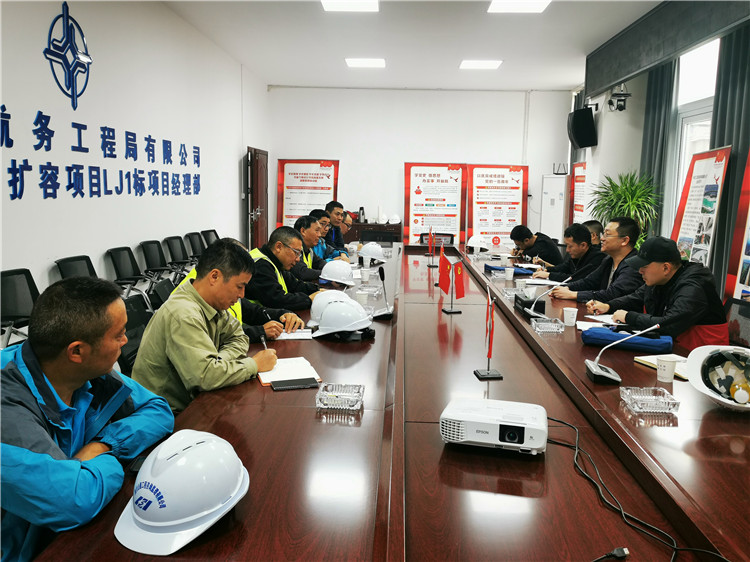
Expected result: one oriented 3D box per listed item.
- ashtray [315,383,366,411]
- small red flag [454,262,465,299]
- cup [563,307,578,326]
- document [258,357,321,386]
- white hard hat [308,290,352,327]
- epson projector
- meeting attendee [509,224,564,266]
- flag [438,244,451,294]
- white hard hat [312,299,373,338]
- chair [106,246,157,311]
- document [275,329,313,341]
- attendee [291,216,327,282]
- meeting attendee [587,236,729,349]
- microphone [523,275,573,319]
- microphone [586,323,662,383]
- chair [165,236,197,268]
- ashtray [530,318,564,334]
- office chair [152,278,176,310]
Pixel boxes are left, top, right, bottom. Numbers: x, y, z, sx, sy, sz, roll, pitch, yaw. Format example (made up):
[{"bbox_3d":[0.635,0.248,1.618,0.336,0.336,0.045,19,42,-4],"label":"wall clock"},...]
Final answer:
[{"bbox_3d":[-0.105,0.372,2.019,0.137,0.033,0.137,2,8,7],"label":"ashtray"},{"bbox_3d":[0.513,-0.003,3.802,0.030,0.210,0.140,-1,9,-15],"label":"small red flag"},{"bbox_3d":[1.023,0.193,3.294,0.075,0.090,0.075,1,8,2],"label":"cup"},{"bbox_3d":[-0.341,0.340,2.386,0.210,0.015,0.300,-1,8,-15],"label":"document"},{"bbox_3d":[-0.197,0.146,3.098,0.275,0.180,0.215,0,9,-6],"label":"white hard hat"},{"bbox_3d":[0.365,0.440,1.909,0.302,0.084,0.240,4,12,13],"label":"epson projector"},{"bbox_3d":[1.564,0.039,6.011,0.660,1.090,0.520,0,8,-4],"label":"meeting attendee"},{"bbox_3d":[0.449,-0.055,3.879,0.030,0.250,0.140,-2,9,-20],"label":"flag"},{"bbox_3d":[-0.146,0.177,2.898,0.275,0.180,0.215,0,9,-8],"label":"white hard hat"},{"bbox_3d":[-1.857,0.191,5.365,0.600,0.950,0.580,1,8,2],"label":"chair"},{"bbox_3d":[-0.382,0.244,2.934,0.210,0.012,0.200,0,8,-5],"label":"document"},{"bbox_3d":[-0.590,0.109,4.993,0.740,1.250,0.530,2,8,7],"label":"attendee"},{"bbox_3d":[1.501,0.398,3.220,0.750,1.220,0.550,3,8,15],"label":"meeting attendee"},{"bbox_3d":[0.919,0.087,3.232,0.300,0.280,0.130,4,9,19],"label":"microphone"},{"bbox_3d":[0.920,0.268,2.337,0.240,0.210,0.165,2,9,2],"label":"microphone"},{"bbox_3d":[-1.961,-0.035,6.844,0.570,0.850,0.570,2,9,2],"label":"chair"},{"bbox_3d":[0.855,0.225,3.129,0.137,0.033,0.137,2,8,4],"label":"ashtray"},{"bbox_3d":[-0.810,0.472,3.258,0.570,0.950,0.570,1,8,-1],"label":"office chair"}]

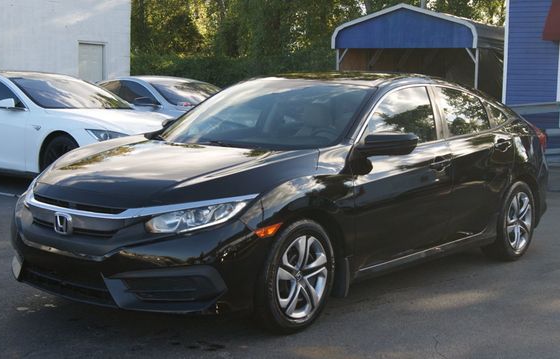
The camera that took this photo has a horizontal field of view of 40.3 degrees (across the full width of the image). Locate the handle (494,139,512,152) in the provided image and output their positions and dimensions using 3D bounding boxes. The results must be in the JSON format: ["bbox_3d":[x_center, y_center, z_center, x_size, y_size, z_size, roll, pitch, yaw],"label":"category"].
[{"bbox_3d":[1.698,-0.259,5.728,0.060,0.065,0.240,6,8,41],"label":"handle"}]

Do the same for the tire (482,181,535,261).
[{"bbox_3d":[1.828,0.323,6.109,0.220,0.640,0.640,6,8,41],"label":"tire"}]

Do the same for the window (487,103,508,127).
[{"bbox_3d":[1.704,-0.502,5.955,0.060,0.220,0.360,-28,-15,39],"label":"window"}]

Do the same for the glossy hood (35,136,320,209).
[{"bbox_3d":[-0.636,-0.059,4.426,1.560,0.290,1.220,6,8,41],"label":"glossy hood"}]

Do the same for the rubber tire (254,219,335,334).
[{"bbox_3d":[0.042,0.511,4.093,0.220,0.640,0.640,6,8,37],"label":"rubber tire"}]

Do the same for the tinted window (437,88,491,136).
[{"bbox_3d":[1.339,-0.492,5.570,0.070,0.400,0.740,-28,-15,39],"label":"tinted window"}]

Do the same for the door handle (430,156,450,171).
[{"bbox_3d":[1.082,-0.115,5.042,0.060,0.065,0.240,6,8,41],"label":"door handle"}]

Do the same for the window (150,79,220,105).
[{"bbox_3d":[-1.403,-1.355,12.100,1.400,0.170,0.950,-5,37,-43],"label":"window"}]

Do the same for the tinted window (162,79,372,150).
[{"bbox_3d":[-0.075,-0.450,5.018,1.400,0.170,0.900,6,36,41],"label":"tinted window"}]

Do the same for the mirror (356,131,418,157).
[{"bbox_3d":[0.606,-0.218,4.409,0.250,0.160,0.210,6,8,41],"label":"mirror"}]

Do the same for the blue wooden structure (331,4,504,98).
[{"bbox_3d":[4.432,-2.607,20.431,3.660,3.550,6.100,4,7,30],"label":"blue wooden structure"}]

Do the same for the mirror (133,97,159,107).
[{"bbox_3d":[-1.991,-1.155,11.300,0.260,0.150,0.190,-5,8,-43],"label":"mirror"}]

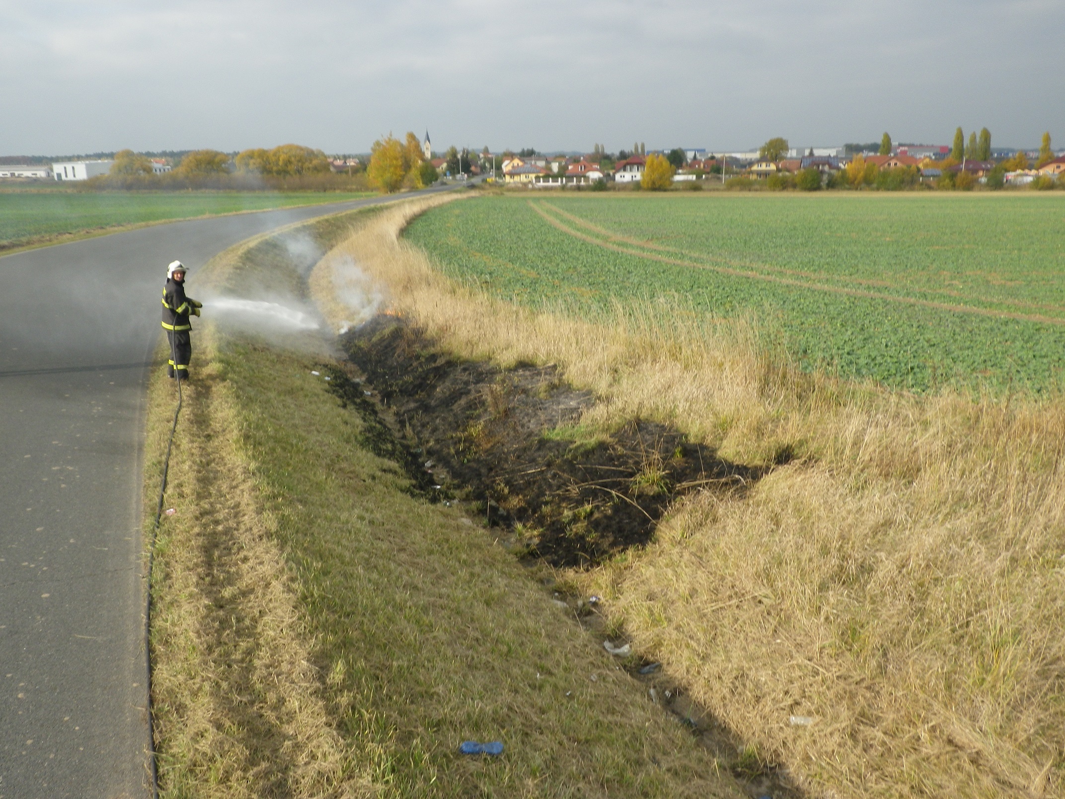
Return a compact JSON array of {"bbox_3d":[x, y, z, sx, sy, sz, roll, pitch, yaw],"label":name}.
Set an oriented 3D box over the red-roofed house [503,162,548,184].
[{"bbox_3d":[-1.609,-67.226,256.375,14.000,5.800,10.500,1,16,2],"label":"red-roofed house"}]

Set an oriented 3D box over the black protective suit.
[{"bbox_3d":[-5.488,-1.124,13.449,0.620,1.580,0.560,-11,19,-34],"label":"black protective suit"}]

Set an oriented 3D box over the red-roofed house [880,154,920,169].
[{"bbox_3d":[109.640,-69.384,258.884,13.000,7.600,11.000,1,16,2],"label":"red-roofed house"}]

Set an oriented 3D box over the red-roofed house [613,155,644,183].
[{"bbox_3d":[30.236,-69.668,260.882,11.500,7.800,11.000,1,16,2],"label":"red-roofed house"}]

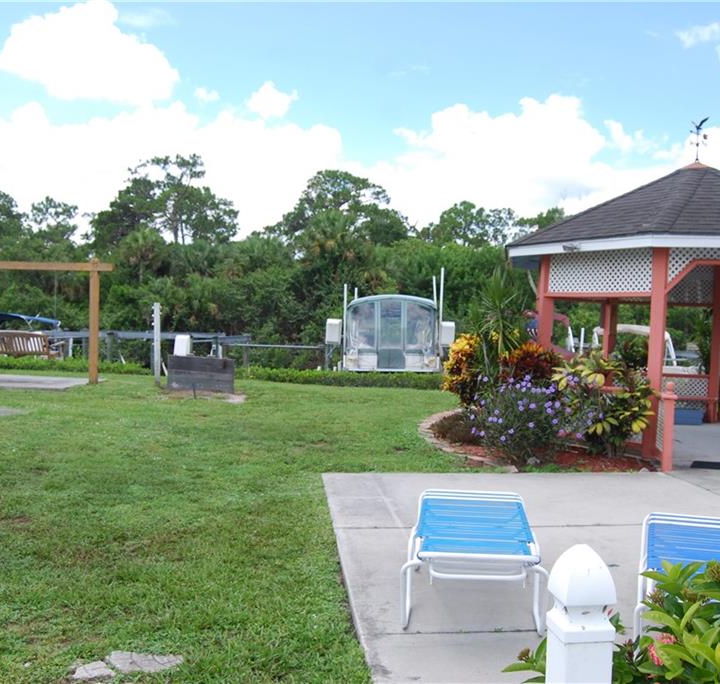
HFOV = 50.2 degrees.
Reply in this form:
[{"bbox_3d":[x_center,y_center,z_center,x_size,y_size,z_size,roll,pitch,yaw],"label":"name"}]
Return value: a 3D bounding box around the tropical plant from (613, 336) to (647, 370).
[{"bbox_3d":[4.710,0.597,13.329,0.650,1.220,0.600,2,2,11],"label":"tropical plant"}]

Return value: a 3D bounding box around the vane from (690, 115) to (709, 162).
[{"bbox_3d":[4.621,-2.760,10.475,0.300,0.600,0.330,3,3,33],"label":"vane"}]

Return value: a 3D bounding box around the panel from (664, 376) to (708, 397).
[{"bbox_3d":[4.920,0.712,12.577,1.450,0.360,0.050,2,2,11],"label":"panel"}]

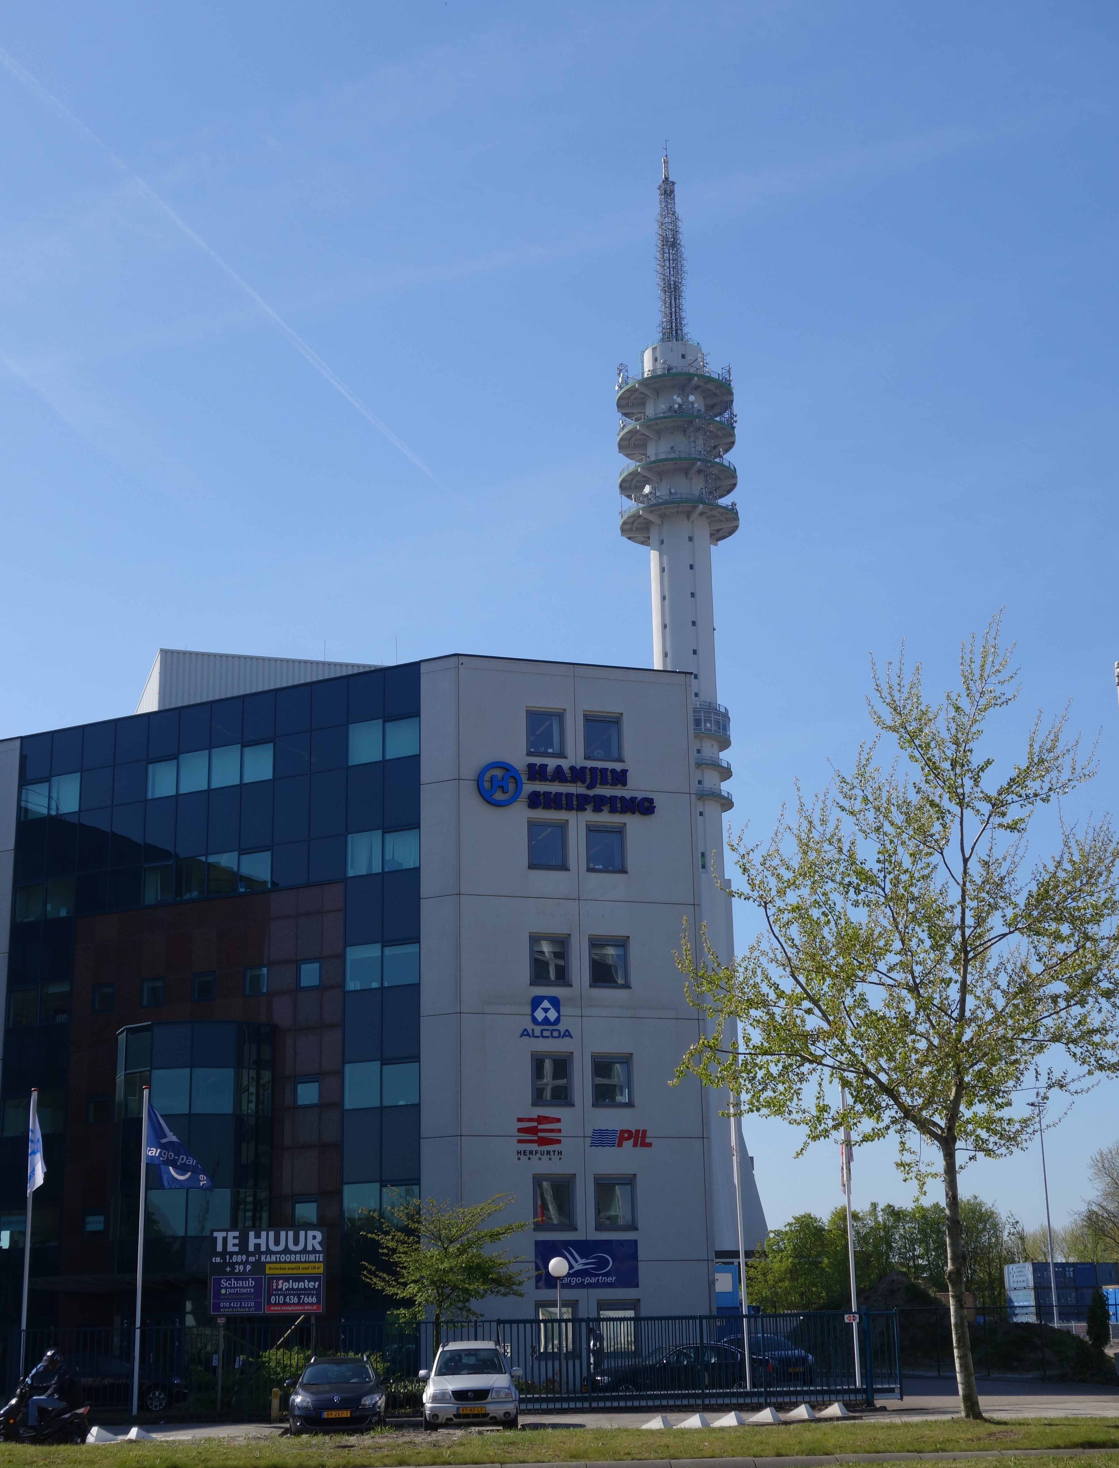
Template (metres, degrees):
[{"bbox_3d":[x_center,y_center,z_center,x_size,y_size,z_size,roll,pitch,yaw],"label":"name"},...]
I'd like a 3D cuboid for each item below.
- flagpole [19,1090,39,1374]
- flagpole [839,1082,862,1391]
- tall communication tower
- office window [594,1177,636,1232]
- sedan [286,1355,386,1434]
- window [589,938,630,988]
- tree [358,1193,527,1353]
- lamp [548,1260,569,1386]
[{"bbox_3d":[-13.192,12.803,51.998,0.120,8.000,0.120,-1,-16,0],"label":"flagpole"},{"bbox_3d":[7.415,12.804,53.513,0.120,8.052,0.120,0,-16,-5],"label":"flagpole"},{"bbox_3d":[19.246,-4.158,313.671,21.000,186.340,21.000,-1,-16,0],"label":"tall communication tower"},{"bbox_3d":[1.645,13.966,62.395,1.260,1.570,0.160,4,-16,-17],"label":"office window"},{"bbox_3d":[-4.448,13.233,42.113,1.860,1.490,4.480,0,-16,-5],"label":"sedan"},{"bbox_3d":[1.523,7.031,64.348,1.260,1.570,0.160,4,-16,-17],"label":"window"},{"bbox_3d":[-2.982,14.404,53.610,4.400,5.405,4.400,0,-16,-5],"label":"tree"},{"bbox_3d":[0.002,15.426,54.354,0.500,3.732,0.500,0,-16,-5],"label":"lamp"}]

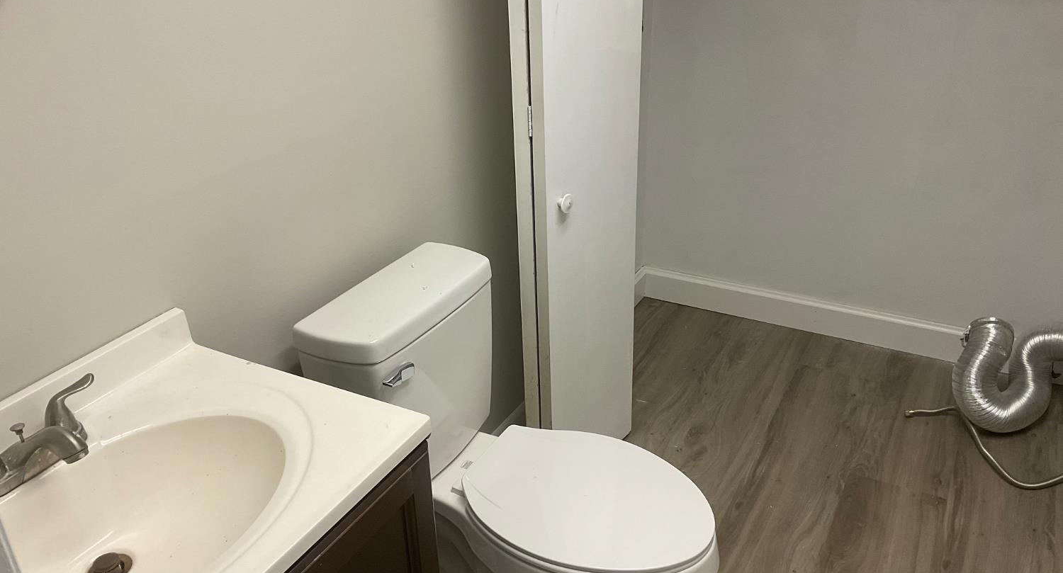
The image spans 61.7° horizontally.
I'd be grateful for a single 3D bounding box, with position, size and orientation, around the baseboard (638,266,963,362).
[{"bbox_3d":[0.911,0.088,3.076,1.106,0.126,0.016,13,30,26],"label":"baseboard"}]

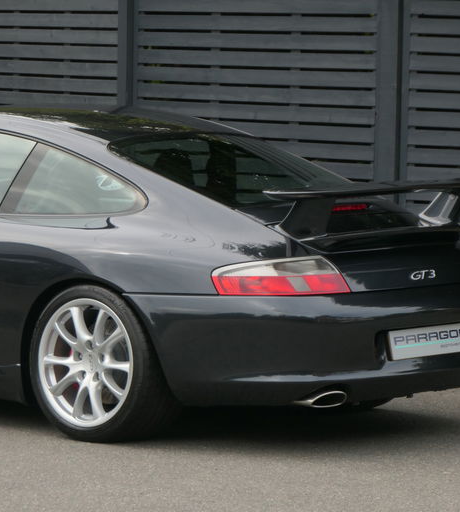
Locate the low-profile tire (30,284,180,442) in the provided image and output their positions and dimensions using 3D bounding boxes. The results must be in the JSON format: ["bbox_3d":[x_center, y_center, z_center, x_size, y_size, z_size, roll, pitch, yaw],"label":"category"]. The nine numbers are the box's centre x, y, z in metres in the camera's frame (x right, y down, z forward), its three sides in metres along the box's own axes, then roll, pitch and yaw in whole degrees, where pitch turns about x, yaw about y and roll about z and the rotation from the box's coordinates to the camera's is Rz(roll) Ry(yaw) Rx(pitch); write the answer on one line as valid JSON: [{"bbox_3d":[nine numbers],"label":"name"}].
[{"bbox_3d":[-0.472,0.403,12.980,0.628,0.628,0.298,3,5,40],"label":"low-profile tire"}]

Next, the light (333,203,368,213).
[{"bbox_3d":[0.476,-0.190,13.110,0.040,0.032,0.220,3,5,40],"label":"light"}]

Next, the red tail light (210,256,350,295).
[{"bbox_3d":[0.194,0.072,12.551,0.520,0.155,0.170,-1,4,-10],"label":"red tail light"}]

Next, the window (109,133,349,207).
[{"bbox_3d":[0.076,-0.374,13.433,0.790,0.095,1.020,26,19,36],"label":"window"}]

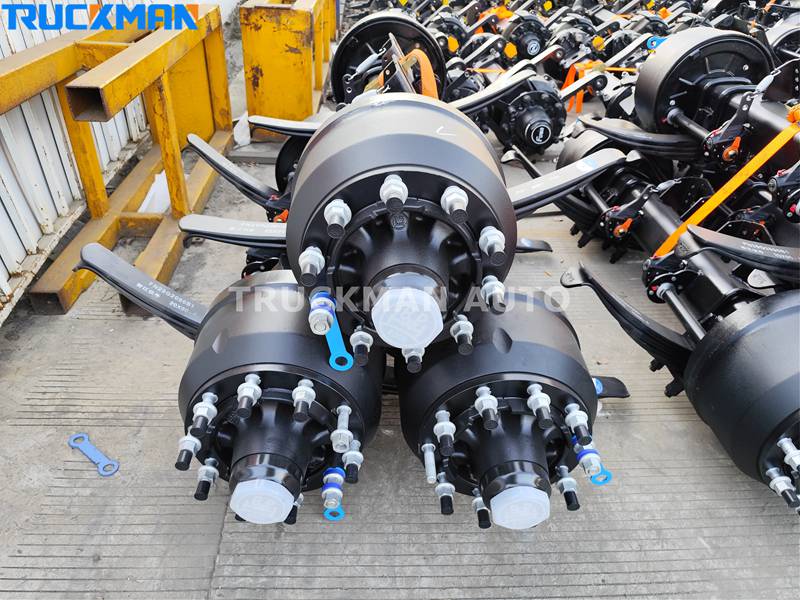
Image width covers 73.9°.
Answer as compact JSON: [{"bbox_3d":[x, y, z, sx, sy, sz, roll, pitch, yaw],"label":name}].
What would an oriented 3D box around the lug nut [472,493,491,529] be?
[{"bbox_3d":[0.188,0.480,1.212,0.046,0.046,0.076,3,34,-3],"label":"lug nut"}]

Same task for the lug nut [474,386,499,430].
[{"bbox_3d":[0.172,0.212,1.036,0.046,0.046,0.087,3,33,-4],"label":"lug nut"}]

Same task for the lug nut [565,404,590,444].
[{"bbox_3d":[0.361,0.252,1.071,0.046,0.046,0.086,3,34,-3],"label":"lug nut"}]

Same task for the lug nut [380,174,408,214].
[{"bbox_3d":[-0.009,-0.171,0.861,0.045,0.045,0.094,2,34,-4],"label":"lug nut"}]

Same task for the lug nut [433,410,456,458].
[{"bbox_3d":[0.091,0.268,1.075,0.045,0.045,0.095,3,33,-3],"label":"lug nut"}]

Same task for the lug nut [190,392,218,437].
[{"bbox_3d":[-0.380,0.222,1.031,0.045,0.045,0.091,2,33,-4],"label":"lug nut"}]

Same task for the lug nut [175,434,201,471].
[{"bbox_3d":[-0.427,0.306,1.065,0.046,0.046,0.068,3,33,-4],"label":"lug nut"}]

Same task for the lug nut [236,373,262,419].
[{"bbox_3d":[-0.287,0.181,1.010,0.045,0.045,0.094,2,33,-4],"label":"lug nut"}]

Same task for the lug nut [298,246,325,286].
[{"bbox_3d":[-0.154,-0.058,0.924,0.046,0.046,0.086,3,34,-4],"label":"lug nut"}]

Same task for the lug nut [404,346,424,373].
[{"bbox_3d":[0.028,0.110,1.038,0.046,0.046,0.069,3,34,-4],"label":"lug nut"}]

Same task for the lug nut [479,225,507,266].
[{"bbox_3d":[0.162,-0.092,0.912,0.046,0.046,0.086,3,34,-4],"label":"lug nut"}]

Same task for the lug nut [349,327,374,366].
[{"bbox_3d":[-0.073,0.095,1.024,0.046,0.046,0.069,3,34,-4],"label":"lug nut"}]

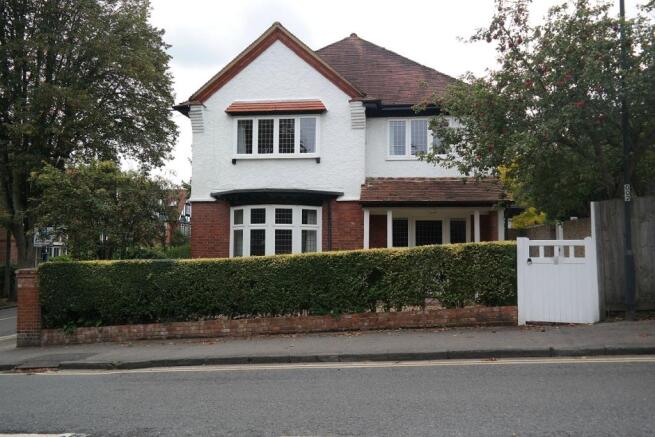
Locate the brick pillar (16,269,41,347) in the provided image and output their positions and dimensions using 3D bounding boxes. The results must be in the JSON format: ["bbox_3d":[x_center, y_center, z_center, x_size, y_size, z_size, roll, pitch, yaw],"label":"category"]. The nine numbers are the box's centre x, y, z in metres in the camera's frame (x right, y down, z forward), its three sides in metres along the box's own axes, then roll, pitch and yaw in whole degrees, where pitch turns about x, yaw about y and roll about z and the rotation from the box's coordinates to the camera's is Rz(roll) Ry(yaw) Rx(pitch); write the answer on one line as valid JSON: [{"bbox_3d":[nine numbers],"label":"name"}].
[{"bbox_3d":[-6.796,2.032,11.336,0.480,1.760,0.480,0,-2,11],"label":"brick pillar"}]

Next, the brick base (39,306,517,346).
[{"bbox_3d":[-1.480,2.246,10.224,10.230,0.380,0.240,-5,-3,11],"label":"brick base"}]

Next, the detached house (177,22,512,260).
[{"bbox_3d":[0.640,-1.983,17.991,9.300,9.100,9.800,0,-2,6],"label":"detached house"}]

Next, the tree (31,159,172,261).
[{"bbox_3d":[-6.200,0.592,13.487,3.800,4.400,3.600,0,-2,9],"label":"tree"}]

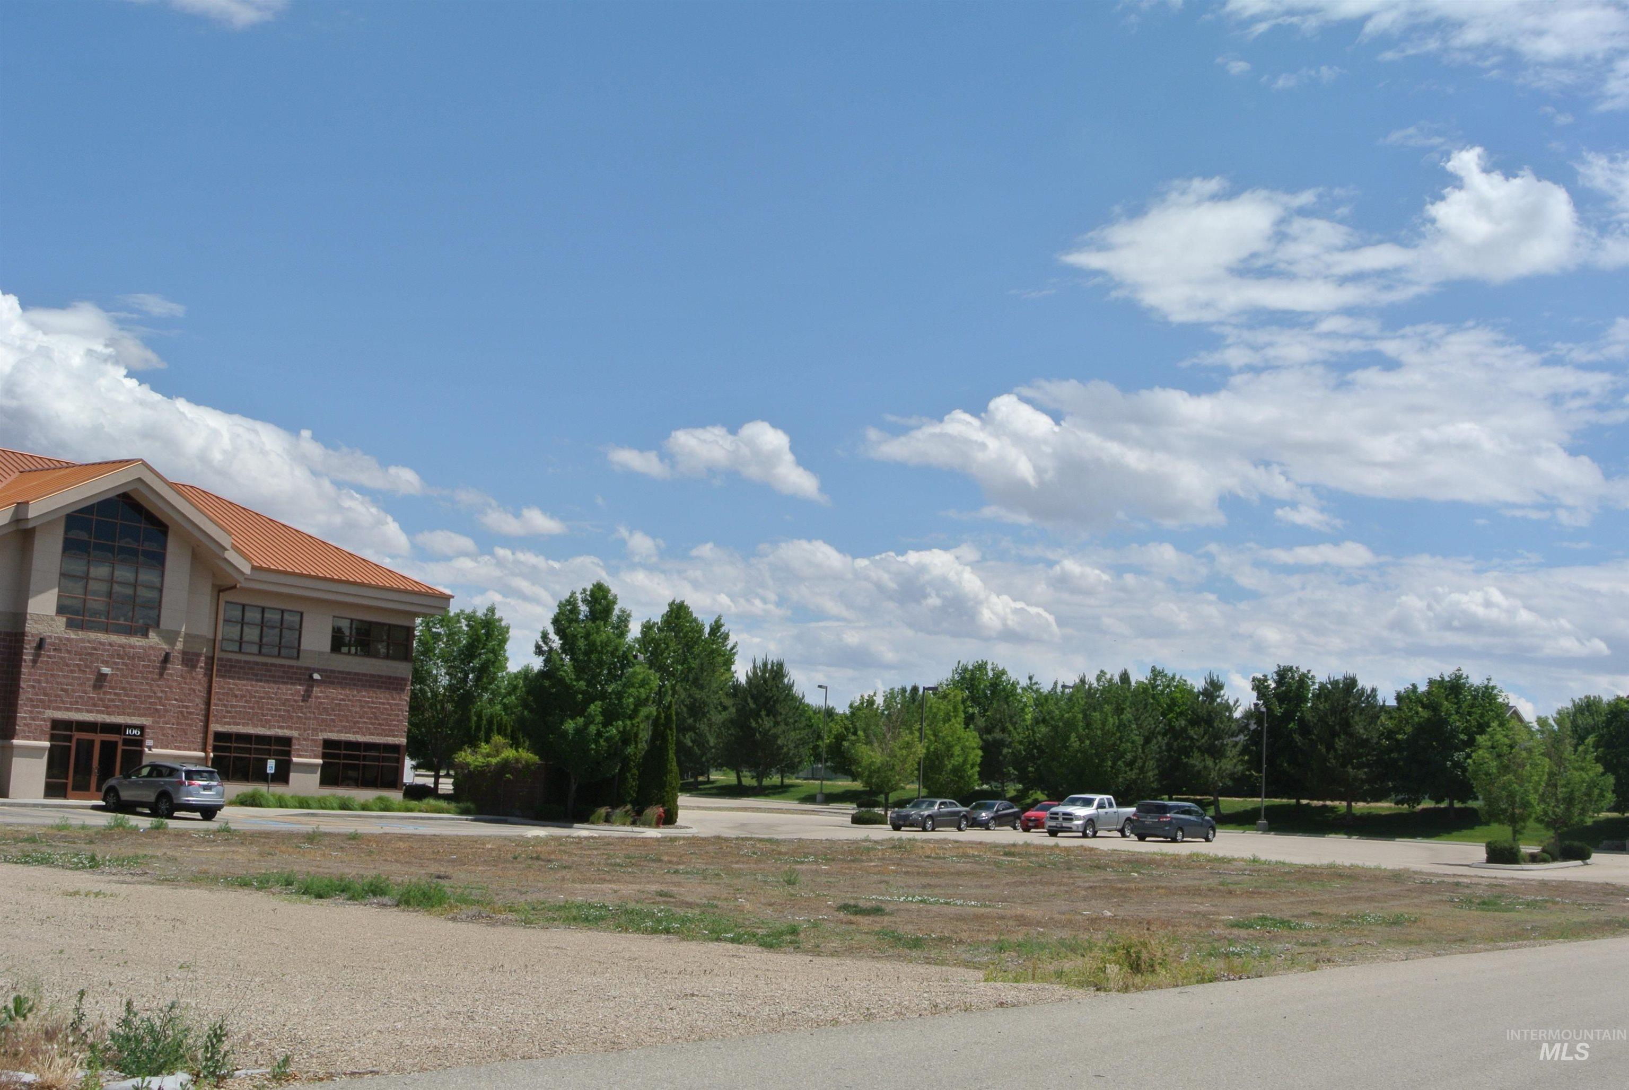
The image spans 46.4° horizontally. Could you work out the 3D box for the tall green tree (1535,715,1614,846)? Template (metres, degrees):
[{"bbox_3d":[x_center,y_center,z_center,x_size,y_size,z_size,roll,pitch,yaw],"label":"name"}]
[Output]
[{"bbox_3d":[28.176,8.980,70.500,2.843,5.367,2.843,0,-8,22],"label":"tall green tree"}]

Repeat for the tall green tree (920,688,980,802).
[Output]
[{"bbox_3d":[10.472,15.480,147.000,4.916,9.141,4.916,3,-7,0],"label":"tall green tree"}]

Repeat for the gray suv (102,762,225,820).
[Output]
[{"bbox_3d":[-20.407,7.676,59.676,4.600,1.700,1.850,-2,-9,35],"label":"gray suv"}]

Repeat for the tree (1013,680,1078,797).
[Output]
[{"bbox_3d":[18.110,15.295,150.000,5.268,9.528,5.268,3,-7,0],"label":"tree"}]

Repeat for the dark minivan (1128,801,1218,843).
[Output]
[{"bbox_3d":[16.457,12.581,86.685,1.970,1.840,5.100,-3,-9,37],"label":"dark minivan"}]

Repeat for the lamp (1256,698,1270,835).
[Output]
[{"bbox_3d":[30.881,15.197,131.279,0.550,9.012,1.250,-3,-9,38],"label":"lamp"}]

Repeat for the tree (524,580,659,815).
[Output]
[{"bbox_3d":[-9.215,6.456,78.500,5.314,9.769,5.314,4,-8,-6],"label":"tree"}]

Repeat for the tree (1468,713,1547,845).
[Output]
[{"bbox_3d":[24.038,8.385,66.000,2.661,5.068,2.661,0,-8,20],"label":"tree"}]

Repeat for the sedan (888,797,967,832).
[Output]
[{"bbox_3d":[5.555,12.827,90.307,1.880,1.480,5.000,-2,-9,36],"label":"sedan"}]

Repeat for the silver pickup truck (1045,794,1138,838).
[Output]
[{"bbox_3d":[12.816,12.470,87.538,2.020,1.930,5.820,-3,-9,37],"label":"silver pickup truck"}]

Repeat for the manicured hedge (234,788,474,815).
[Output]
[{"bbox_3d":[-17.430,9.796,72.436,1.200,0.720,11.300,-2,-9,35],"label":"manicured hedge"}]

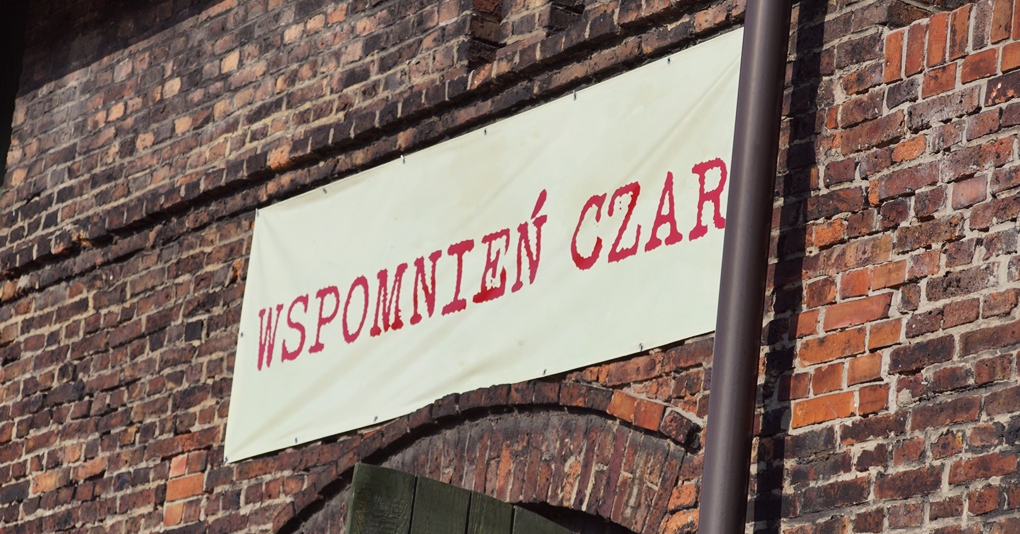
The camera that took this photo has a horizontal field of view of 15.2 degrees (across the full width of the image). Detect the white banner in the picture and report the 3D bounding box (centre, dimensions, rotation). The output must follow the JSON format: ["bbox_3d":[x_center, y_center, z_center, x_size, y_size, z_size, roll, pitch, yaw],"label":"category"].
[{"bbox_3d":[-0.115,-0.019,10.712,0.020,0.808,2.771,15,-17,-29],"label":"white banner"}]

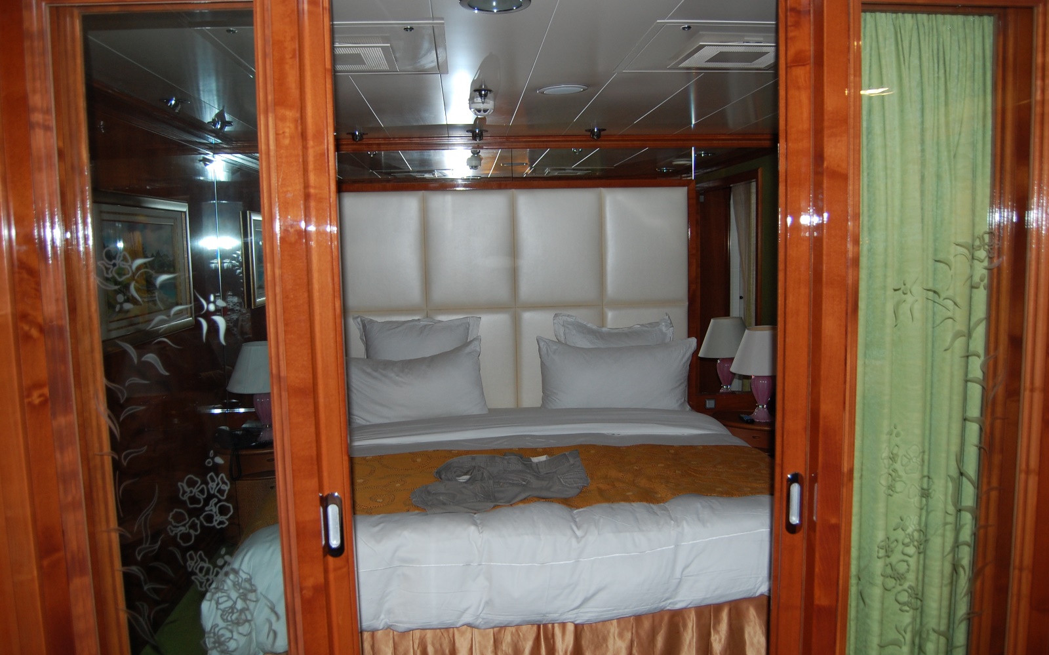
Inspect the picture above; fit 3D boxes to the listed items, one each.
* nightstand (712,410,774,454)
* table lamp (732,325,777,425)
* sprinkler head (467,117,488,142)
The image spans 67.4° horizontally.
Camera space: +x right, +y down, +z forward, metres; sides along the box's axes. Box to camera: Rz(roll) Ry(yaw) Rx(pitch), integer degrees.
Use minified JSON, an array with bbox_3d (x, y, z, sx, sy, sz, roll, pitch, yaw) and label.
[{"bbox_3d":[1.242,0.741,4.338,0.470,0.480,0.450,-1,6,-4],"label":"nightstand"},{"bbox_3d":[1.278,0.255,4.229,0.345,0.505,0.345,-1,6,-4],"label":"table lamp"},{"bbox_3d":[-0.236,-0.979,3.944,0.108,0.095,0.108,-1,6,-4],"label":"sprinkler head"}]

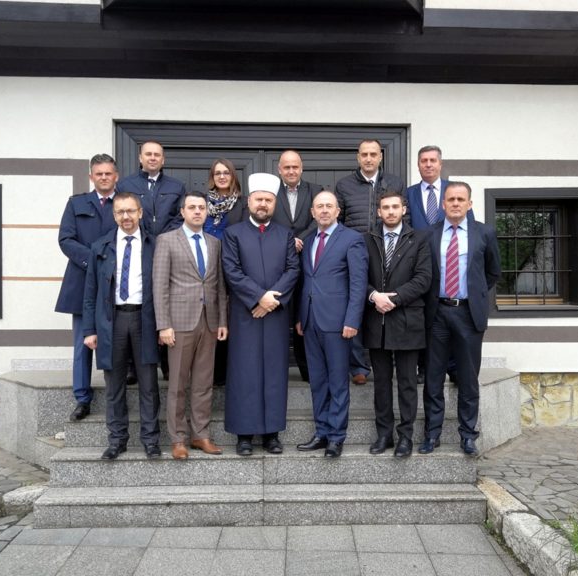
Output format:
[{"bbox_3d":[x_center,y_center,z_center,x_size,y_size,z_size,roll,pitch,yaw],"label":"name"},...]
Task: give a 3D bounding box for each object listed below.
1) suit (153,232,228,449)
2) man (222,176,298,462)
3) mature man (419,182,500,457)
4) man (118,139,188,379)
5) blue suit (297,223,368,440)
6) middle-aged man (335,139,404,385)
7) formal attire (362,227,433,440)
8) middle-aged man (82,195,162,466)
[{"bbox_3d":[-0.658,0.318,4.000,0.500,1.455,0.320,0,0,-16],"label":"suit"},{"bbox_3d":[-0.193,0.160,4.066,0.540,1.887,0.380,0,2,-1],"label":"man"},{"bbox_3d":[1.161,0.190,4.066,0.540,1.826,0.360,0,2,12],"label":"mature man"},{"bbox_3d":[-1.033,-0.203,4.501,0.550,1.811,0.360,0,2,-7],"label":"man"},{"bbox_3d":[0.285,0.306,4.030,0.500,1.490,0.320,0,0,21],"label":"blue suit"},{"bbox_3d":[0.620,-0.217,4.560,0.550,1.842,0.360,0,2,2],"label":"middle-aged man"},{"bbox_3d":[0.734,0.301,4.050,0.490,1.490,0.350,0,0,19],"label":"formal attire"},{"bbox_3d":[-1.110,0.237,3.970,0.540,1.750,0.360,0,0,-14],"label":"middle-aged man"}]

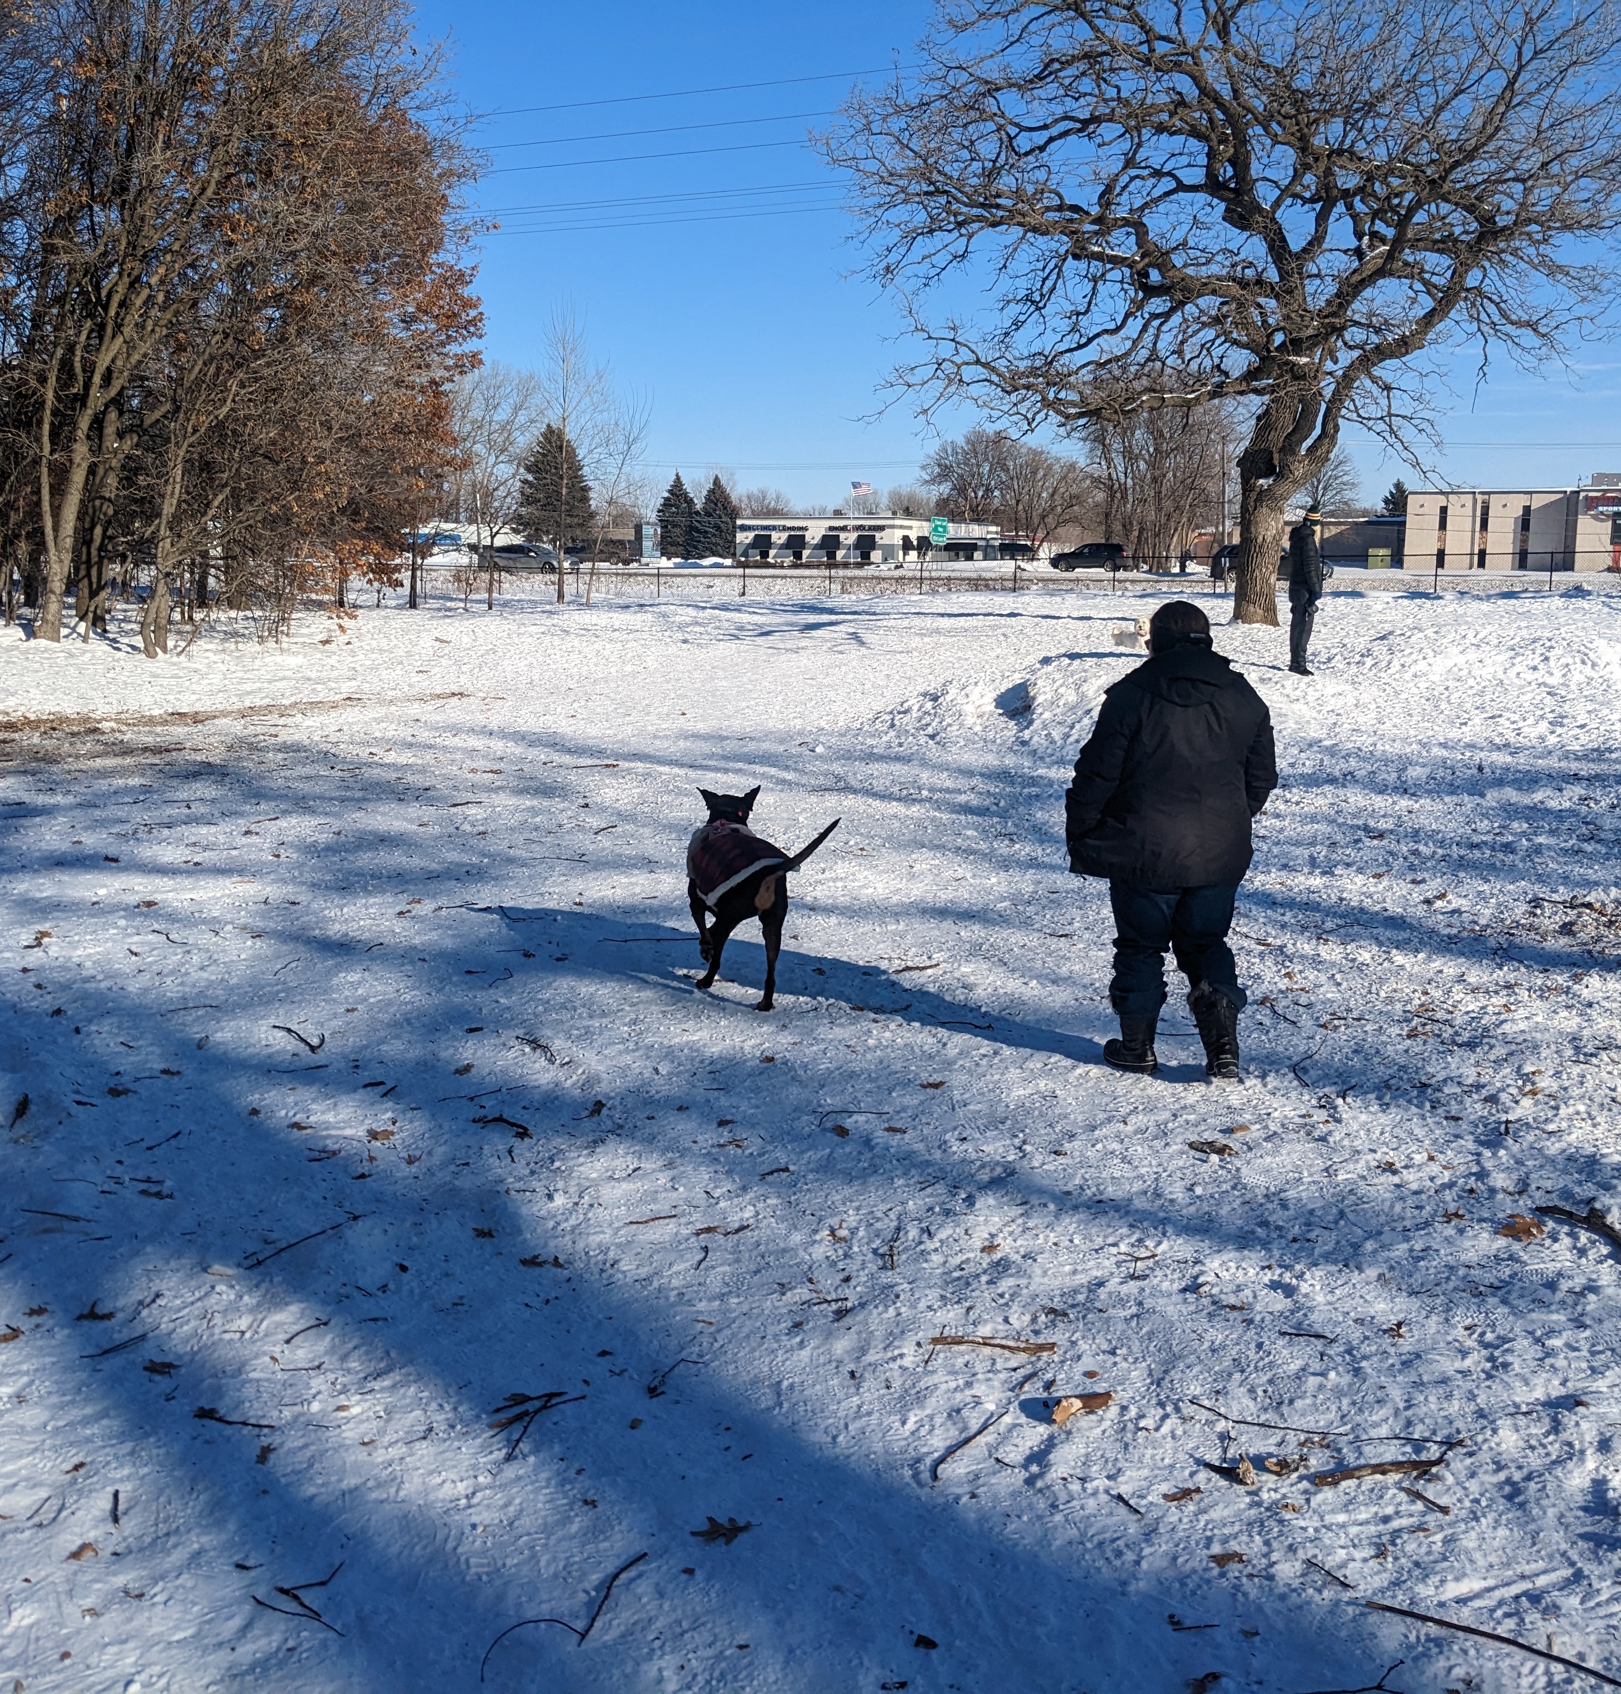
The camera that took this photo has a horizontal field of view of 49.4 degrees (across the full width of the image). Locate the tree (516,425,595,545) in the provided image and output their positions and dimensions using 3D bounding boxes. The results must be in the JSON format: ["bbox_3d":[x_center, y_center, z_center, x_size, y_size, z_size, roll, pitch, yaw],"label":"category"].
[{"bbox_3d":[-17.740,-24.709,122.576,5.500,9.149,5.500,0,10,0],"label":"tree"}]

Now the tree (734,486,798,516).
[{"bbox_3d":[-6.028,-43.599,236.018,8.700,9.299,8.700,0,10,0],"label":"tree"}]

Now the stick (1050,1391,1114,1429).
[{"bbox_3d":[0.541,1.119,3.517,0.125,0.045,0.055,0,10,0],"label":"stick"}]

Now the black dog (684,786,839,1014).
[{"bbox_3d":[-0.200,0.196,7.445,0.420,0.770,1.000,-3,10,-19],"label":"black dog"}]

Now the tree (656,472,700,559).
[{"bbox_3d":[-11.075,-27.709,147.431,3.900,7.184,3.900,0,10,0],"label":"tree"}]

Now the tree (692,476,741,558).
[{"bbox_3d":[-7.901,-27.638,147.443,4.100,7.040,4.100,0,10,0],"label":"tree"}]

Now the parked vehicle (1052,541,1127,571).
[{"bbox_3d":[15.821,-16.444,99.657,4.750,1.724,1.880,2,10,12],"label":"parked vehicle"}]

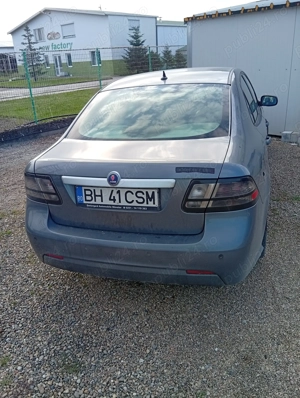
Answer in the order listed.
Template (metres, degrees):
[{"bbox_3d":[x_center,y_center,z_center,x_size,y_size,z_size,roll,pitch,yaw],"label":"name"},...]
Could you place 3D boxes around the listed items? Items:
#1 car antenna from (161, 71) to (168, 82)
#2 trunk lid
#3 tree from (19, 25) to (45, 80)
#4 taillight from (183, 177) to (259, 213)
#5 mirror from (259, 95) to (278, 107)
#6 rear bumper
[{"bbox_3d":[0.124,-1.073,2.705,0.060,0.072,0.090,3,24,17],"label":"car antenna"},{"bbox_3d":[-0.125,-0.132,2.014,1.220,0.445,0.560,3,24,17],"label":"trunk lid"},{"bbox_3d":[-10.514,-12.813,27.427,2.150,4.517,2.150,-11,24,-16],"label":"tree"},{"bbox_3d":[0.390,-0.043,1.713,0.415,0.207,0.210,3,24,17],"label":"taillight"},{"bbox_3d":[1.426,-1.188,3.756,0.217,0.137,0.130,3,24,17],"label":"mirror"},{"bbox_3d":[-0.112,0.216,2.112,1.730,0.520,0.540,3,24,17],"label":"rear bumper"}]

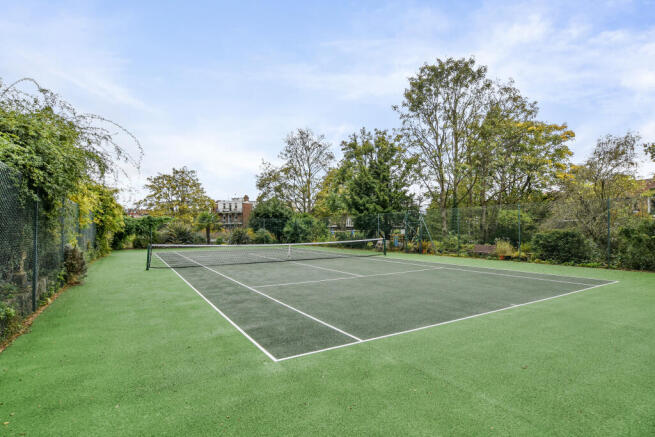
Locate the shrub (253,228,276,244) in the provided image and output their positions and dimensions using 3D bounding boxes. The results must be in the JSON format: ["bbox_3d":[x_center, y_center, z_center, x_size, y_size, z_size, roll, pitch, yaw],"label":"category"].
[{"bbox_3d":[-7.534,2.230,37.000,2.870,2.030,2.400,-1,-2,0],"label":"shrub"}]

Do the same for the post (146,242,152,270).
[{"bbox_3d":[-7.506,1.617,12.992,0.110,1.100,0.110,0,-2,0],"label":"post"}]

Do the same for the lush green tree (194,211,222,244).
[{"bbox_3d":[-13.654,1.147,35.500,3.210,4.050,3.000,-1,-2,0],"label":"lush green tree"}]

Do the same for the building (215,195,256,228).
[{"bbox_3d":[-22.243,-0.837,74.000,9.570,9.610,9.000,0,-2,-5],"label":"building"}]

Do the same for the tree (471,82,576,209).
[{"bbox_3d":[15.520,-4.276,24.500,7.670,12.730,7.200,-1,-2,0],"label":"tree"}]

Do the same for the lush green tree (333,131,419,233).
[{"bbox_3d":[4.964,-3.310,32.000,8.230,11.760,7.500,-1,-2,0],"label":"lush green tree"}]

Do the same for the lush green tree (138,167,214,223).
[{"bbox_3d":[-22.450,-2.052,46.000,11.002,11.060,9.800,1,-2,-26],"label":"lush green tree"}]

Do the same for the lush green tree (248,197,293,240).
[{"bbox_3d":[-6.632,0.285,36.000,5.120,5.456,5.000,0,-2,-10],"label":"lush green tree"}]

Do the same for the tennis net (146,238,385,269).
[{"bbox_3d":[-1.904,1.725,16.418,12.950,1.070,0.120,1,-2,-31],"label":"tennis net"}]

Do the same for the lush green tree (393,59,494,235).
[{"bbox_3d":[9.560,-5.330,25.500,7.747,15.714,7.300,-1,-2,21],"label":"lush green tree"}]

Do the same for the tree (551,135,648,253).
[{"bbox_3d":[15.041,-1.253,17.300,5.144,6.888,5.000,-2,-3,41],"label":"tree"}]

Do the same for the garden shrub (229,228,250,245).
[{"bbox_3d":[-10.239,2.182,36.000,2.560,2.000,2.300,-1,-2,0],"label":"garden shrub"}]

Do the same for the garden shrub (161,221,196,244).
[{"bbox_3d":[-16.614,1.700,34.500,3.810,2.900,3.000,-1,-2,0],"label":"garden shrub"}]

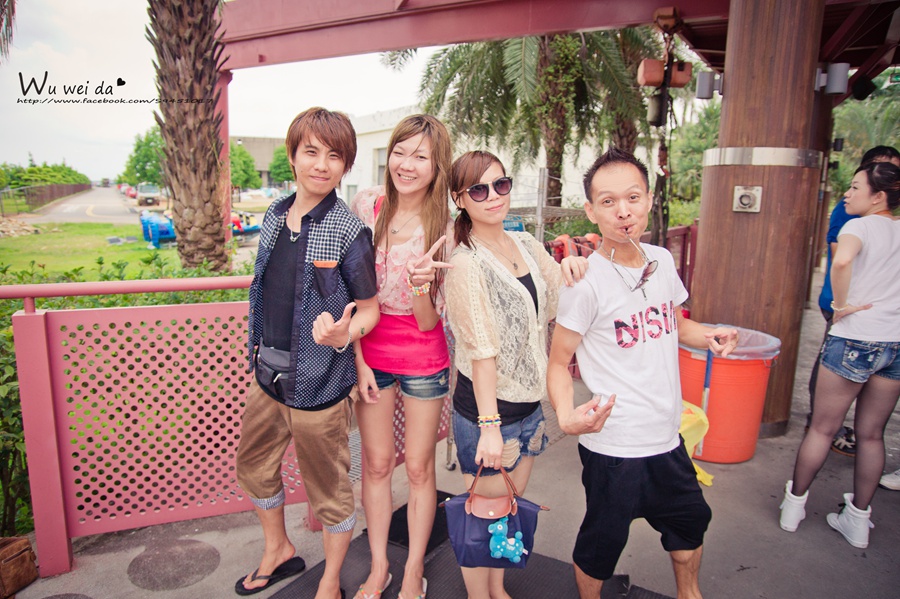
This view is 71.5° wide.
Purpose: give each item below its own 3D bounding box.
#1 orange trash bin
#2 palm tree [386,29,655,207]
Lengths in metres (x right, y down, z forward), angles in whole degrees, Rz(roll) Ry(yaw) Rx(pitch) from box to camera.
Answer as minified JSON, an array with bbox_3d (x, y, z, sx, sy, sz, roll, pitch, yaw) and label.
[{"bbox_3d":[1.482,0.525,3.582,0.660,0.640,0.660,1,10,0],"label":"orange trash bin"},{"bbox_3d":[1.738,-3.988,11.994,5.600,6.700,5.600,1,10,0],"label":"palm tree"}]

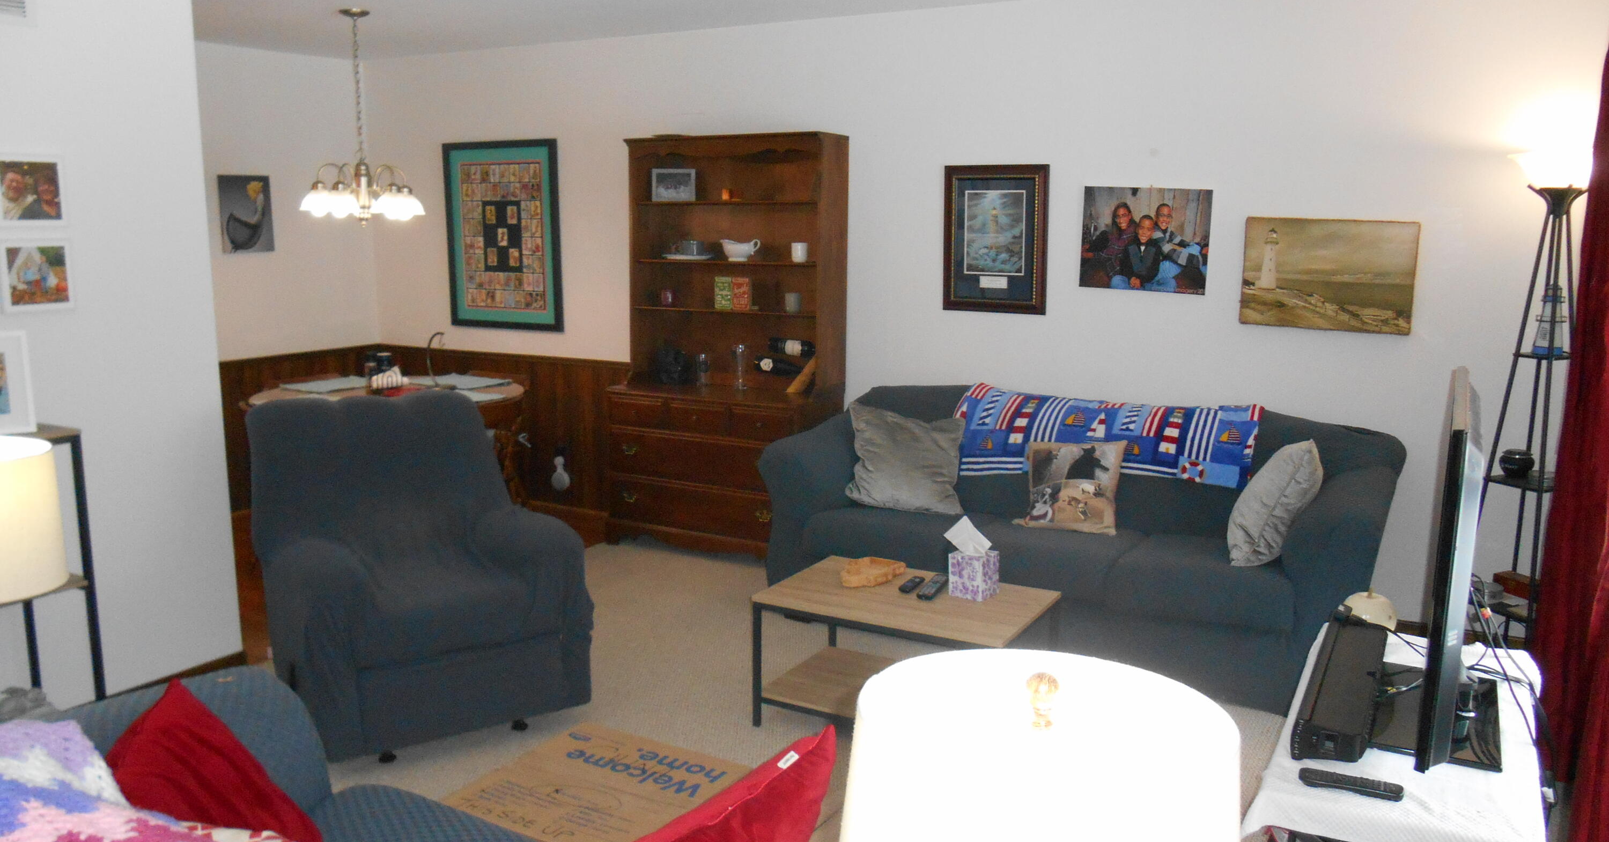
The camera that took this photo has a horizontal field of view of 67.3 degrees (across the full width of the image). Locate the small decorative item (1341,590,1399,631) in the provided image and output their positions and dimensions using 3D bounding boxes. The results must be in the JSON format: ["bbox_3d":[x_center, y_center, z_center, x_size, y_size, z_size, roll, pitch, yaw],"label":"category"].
[{"bbox_3d":[1.278,0.437,2.724,0.112,0.105,0.112,6,11,30],"label":"small decorative item"}]

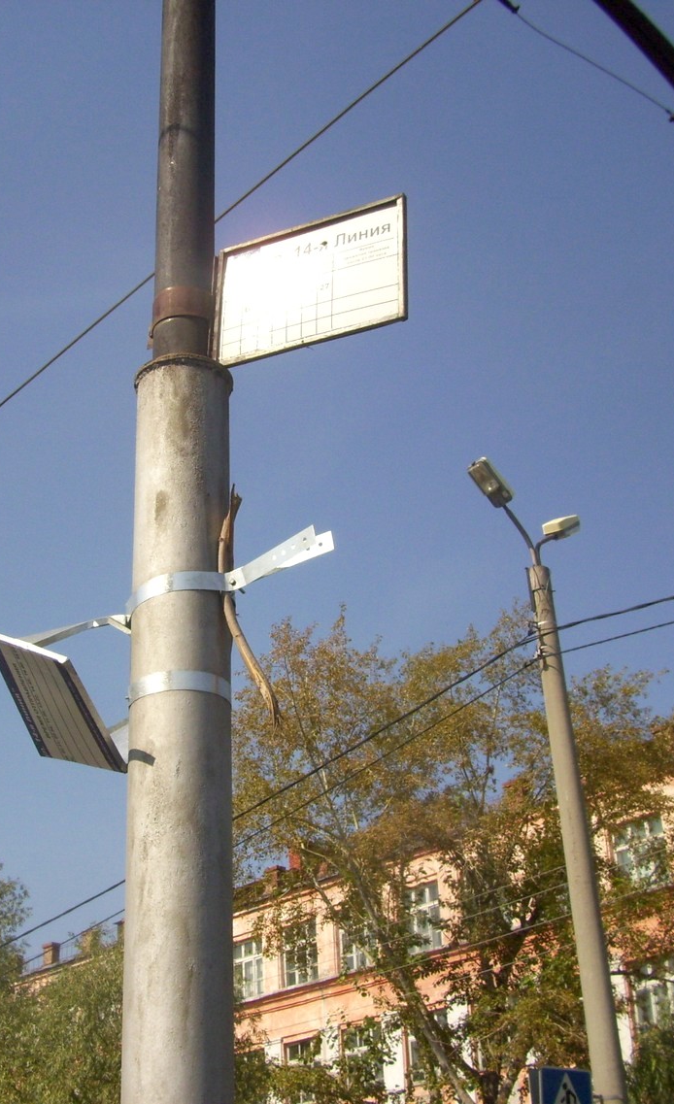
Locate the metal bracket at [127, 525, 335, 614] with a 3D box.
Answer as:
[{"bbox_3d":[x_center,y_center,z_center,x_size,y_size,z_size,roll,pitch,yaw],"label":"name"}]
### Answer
[{"bbox_3d":[-0.285,0.083,3.897,0.675,0.085,0.285,-23,-35,34],"label":"metal bracket"}]

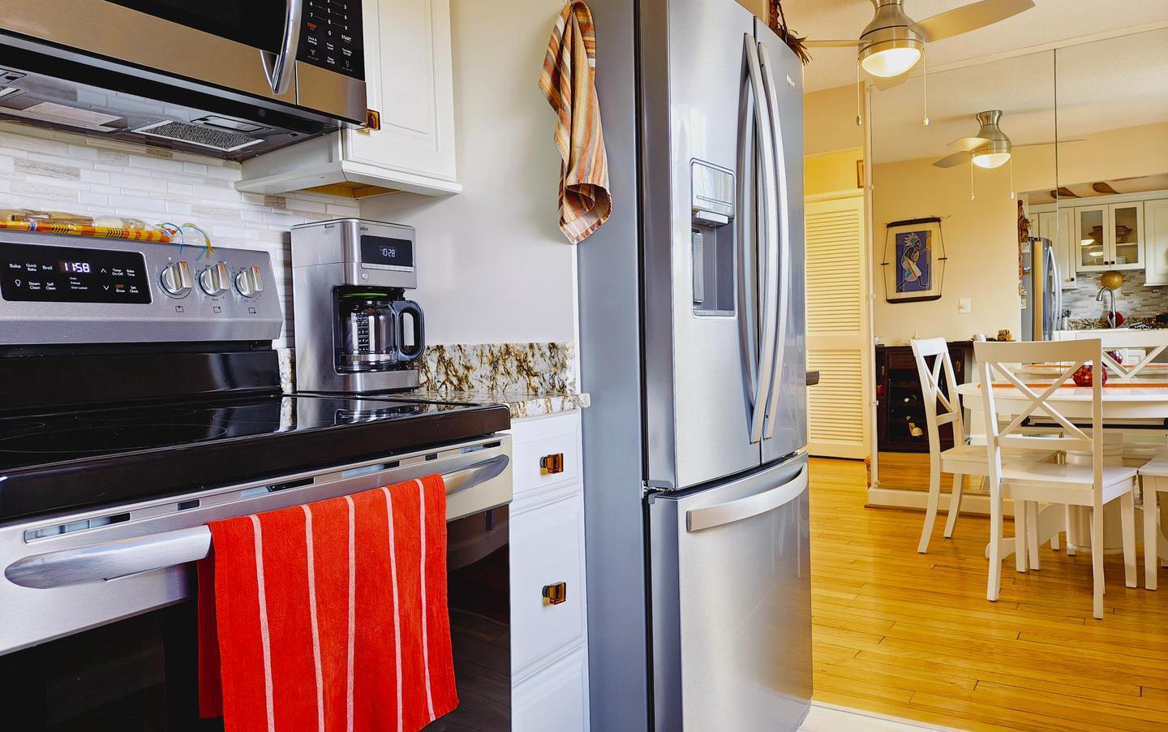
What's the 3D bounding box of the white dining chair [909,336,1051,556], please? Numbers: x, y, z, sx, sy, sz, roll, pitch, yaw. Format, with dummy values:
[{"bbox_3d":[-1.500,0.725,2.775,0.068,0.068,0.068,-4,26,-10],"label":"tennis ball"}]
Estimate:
[{"bbox_3d":[1.835,0.361,3.851,0.530,0.970,0.450,0,3,38],"label":"white dining chair"}]

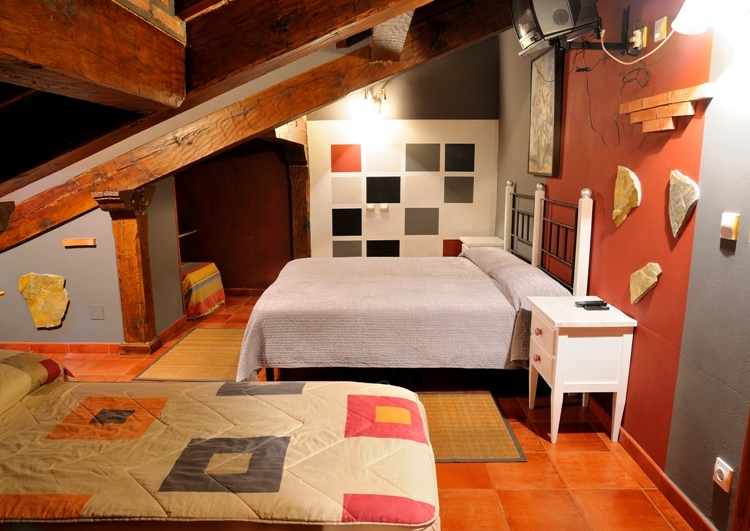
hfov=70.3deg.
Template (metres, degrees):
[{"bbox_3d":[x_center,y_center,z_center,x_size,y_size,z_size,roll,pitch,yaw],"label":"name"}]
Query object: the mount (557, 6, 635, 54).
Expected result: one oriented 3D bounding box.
[{"bbox_3d":[1.058,-1.153,2.611,0.366,0.232,0.142,0,11,1],"label":"mount"}]

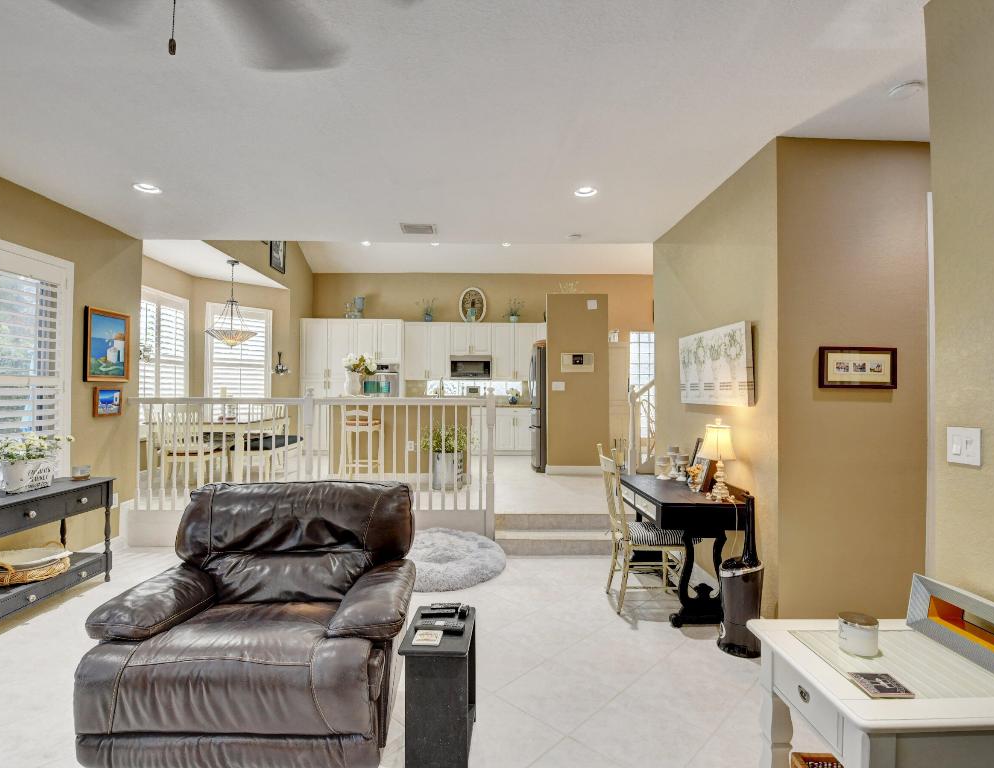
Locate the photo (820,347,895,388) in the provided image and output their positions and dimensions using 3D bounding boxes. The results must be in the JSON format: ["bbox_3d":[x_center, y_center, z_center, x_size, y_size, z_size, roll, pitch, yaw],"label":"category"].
[{"bbox_3d":[1.970,-0.088,2.628,0.413,0.220,0.025,0,-1,-2],"label":"photo"}]

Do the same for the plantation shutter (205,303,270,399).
[{"bbox_3d":[-3.954,-0.323,7.368,0.930,1.720,0.100,1,-2,-45],"label":"plantation shutter"}]

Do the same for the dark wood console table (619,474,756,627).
[{"bbox_3d":[1.224,1.087,3.327,0.510,0.770,1.000,0,-1,-2],"label":"dark wood console table"}]

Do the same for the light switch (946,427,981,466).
[{"bbox_3d":[1.507,0.201,1.549,0.012,0.117,0.113,0,-1,-2],"label":"light switch"}]

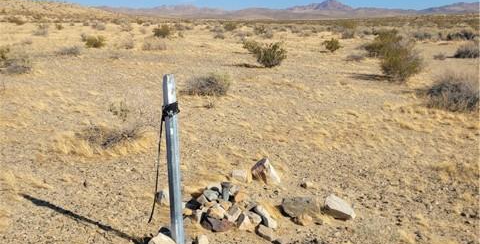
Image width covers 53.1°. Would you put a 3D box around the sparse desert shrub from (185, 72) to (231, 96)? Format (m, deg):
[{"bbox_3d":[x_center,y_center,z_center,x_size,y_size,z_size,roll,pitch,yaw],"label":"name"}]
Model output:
[{"bbox_3d":[-0.668,-0.791,9.872,0.945,0.452,0.862,0,12,0],"label":"sparse desert shrub"}]

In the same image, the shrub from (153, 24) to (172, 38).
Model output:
[{"bbox_3d":[-5.984,-6.976,37.001,1.544,1.038,1.467,0,12,0],"label":"shrub"}]

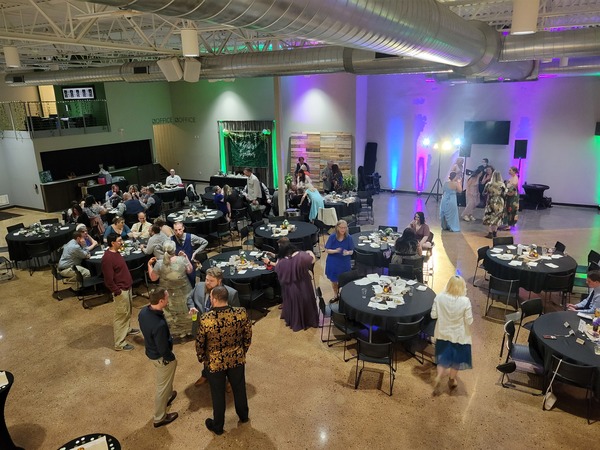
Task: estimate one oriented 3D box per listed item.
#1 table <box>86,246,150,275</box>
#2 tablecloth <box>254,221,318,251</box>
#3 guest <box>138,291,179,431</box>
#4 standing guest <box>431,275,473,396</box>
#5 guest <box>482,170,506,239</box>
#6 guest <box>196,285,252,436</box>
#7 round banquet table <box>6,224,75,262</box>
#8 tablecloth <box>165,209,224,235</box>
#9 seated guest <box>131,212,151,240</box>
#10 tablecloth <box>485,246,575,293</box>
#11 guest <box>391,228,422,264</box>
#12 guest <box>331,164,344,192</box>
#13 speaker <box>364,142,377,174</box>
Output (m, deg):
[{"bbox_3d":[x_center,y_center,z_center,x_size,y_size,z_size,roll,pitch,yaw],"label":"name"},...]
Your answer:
[{"bbox_3d":[-3.848,0.900,9.633,1.530,0.760,1.530,-1,16,0],"label":"table"},{"bbox_3d":[-0.291,0.462,10.862,1.530,0.760,1.530,-2,17,0],"label":"tablecloth"},{"bbox_3d":[-1.662,1.543,5.492,0.480,1.750,0.500,-15,21,-38],"label":"guest"},{"bbox_3d":[1.980,1.400,5.821,0.540,1.620,0.460,1,16,10],"label":"standing guest"},{"bbox_3d":[5.308,-0.562,12.268,0.580,1.760,0.450,2,16,12],"label":"guest"},{"bbox_3d":[-0.874,1.557,5.247,0.600,1.810,0.420,-7,17,-17],"label":"guest"},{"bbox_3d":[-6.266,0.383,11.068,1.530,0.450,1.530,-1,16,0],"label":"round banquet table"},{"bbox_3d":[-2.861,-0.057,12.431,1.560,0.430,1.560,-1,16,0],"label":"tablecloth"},{"bbox_3d":[-3.692,0.355,10.645,0.550,1.300,0.720,-3,16,-5],"label":"seated guest"},{"bbox_3d":[4.399,0.984,8.682,1.550,0.760,1.550,-1,16,0],"label":"tablecloth"},{"bbox_3d":[2.125,0.643,9.099,0.550,1.280,0.780,-5,16,-14],"label":"guest"},{"bbox_3d":[1.166,-1.156,14.643,0.380,1.610,0.460,-9,18,-24],"label":"guest"},{"bbox_3d":[2.751,-2.568,17.538,0.420,1.300,0.380,12,18,27],"label":"speaker"}]

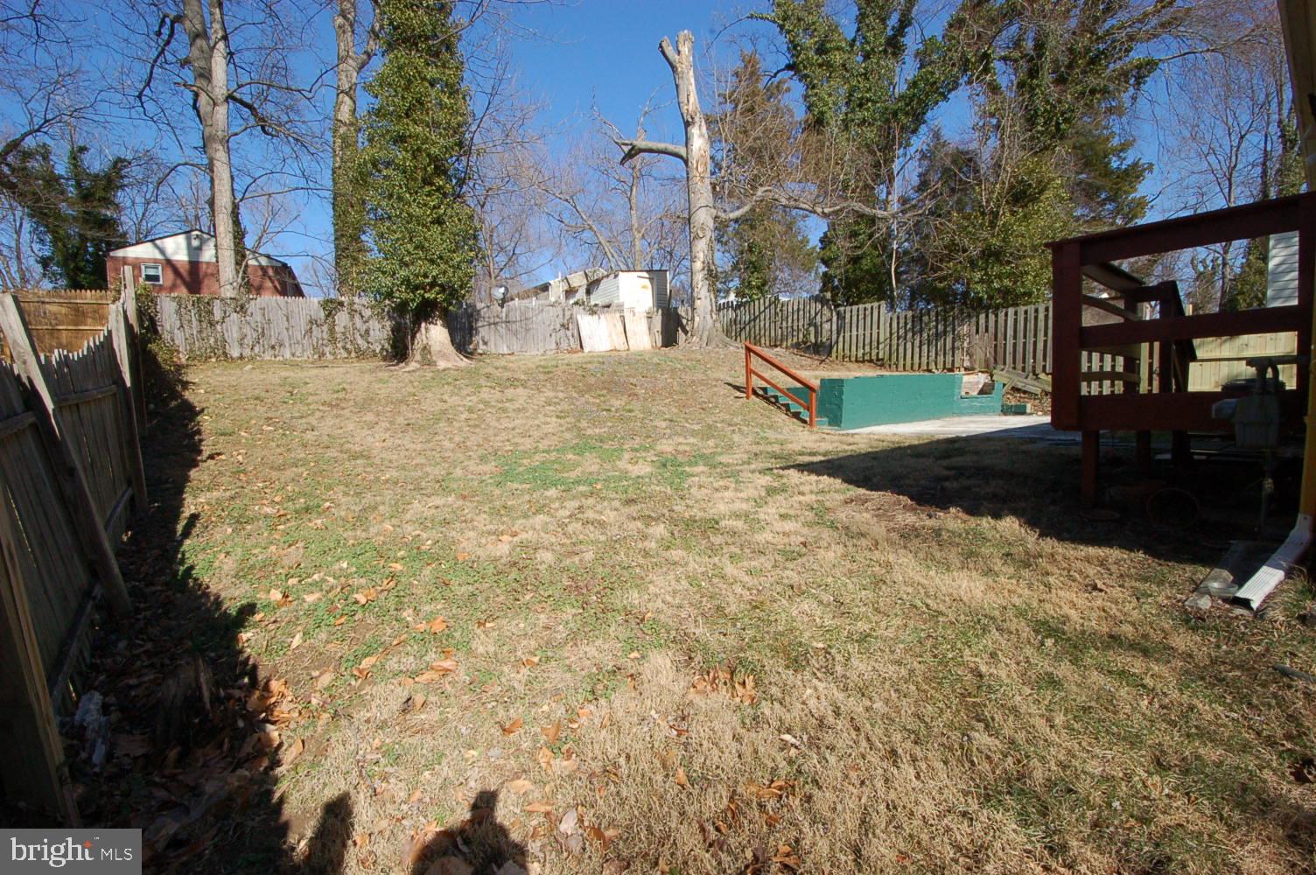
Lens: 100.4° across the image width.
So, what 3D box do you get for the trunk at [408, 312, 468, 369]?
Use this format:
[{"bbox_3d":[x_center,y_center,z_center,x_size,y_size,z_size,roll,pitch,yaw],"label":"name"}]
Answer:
[{"bbox_3d":[-6.586,-2.877,16.400,1.650,1.600,1.500,-1,2,-22],"label":"trunk"}]

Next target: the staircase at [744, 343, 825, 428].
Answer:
[{"bbox_3d":[2.919,-1.215,12.700,0.900,1.950,1.750,-2,3,-41],"label":"staircase"}]

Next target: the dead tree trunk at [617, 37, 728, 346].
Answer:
[{"bbox_3d":[0.488,-8.970,20.000,3.700,10.900,1.900,0,2,0],"label":"dead tree trunk"}]

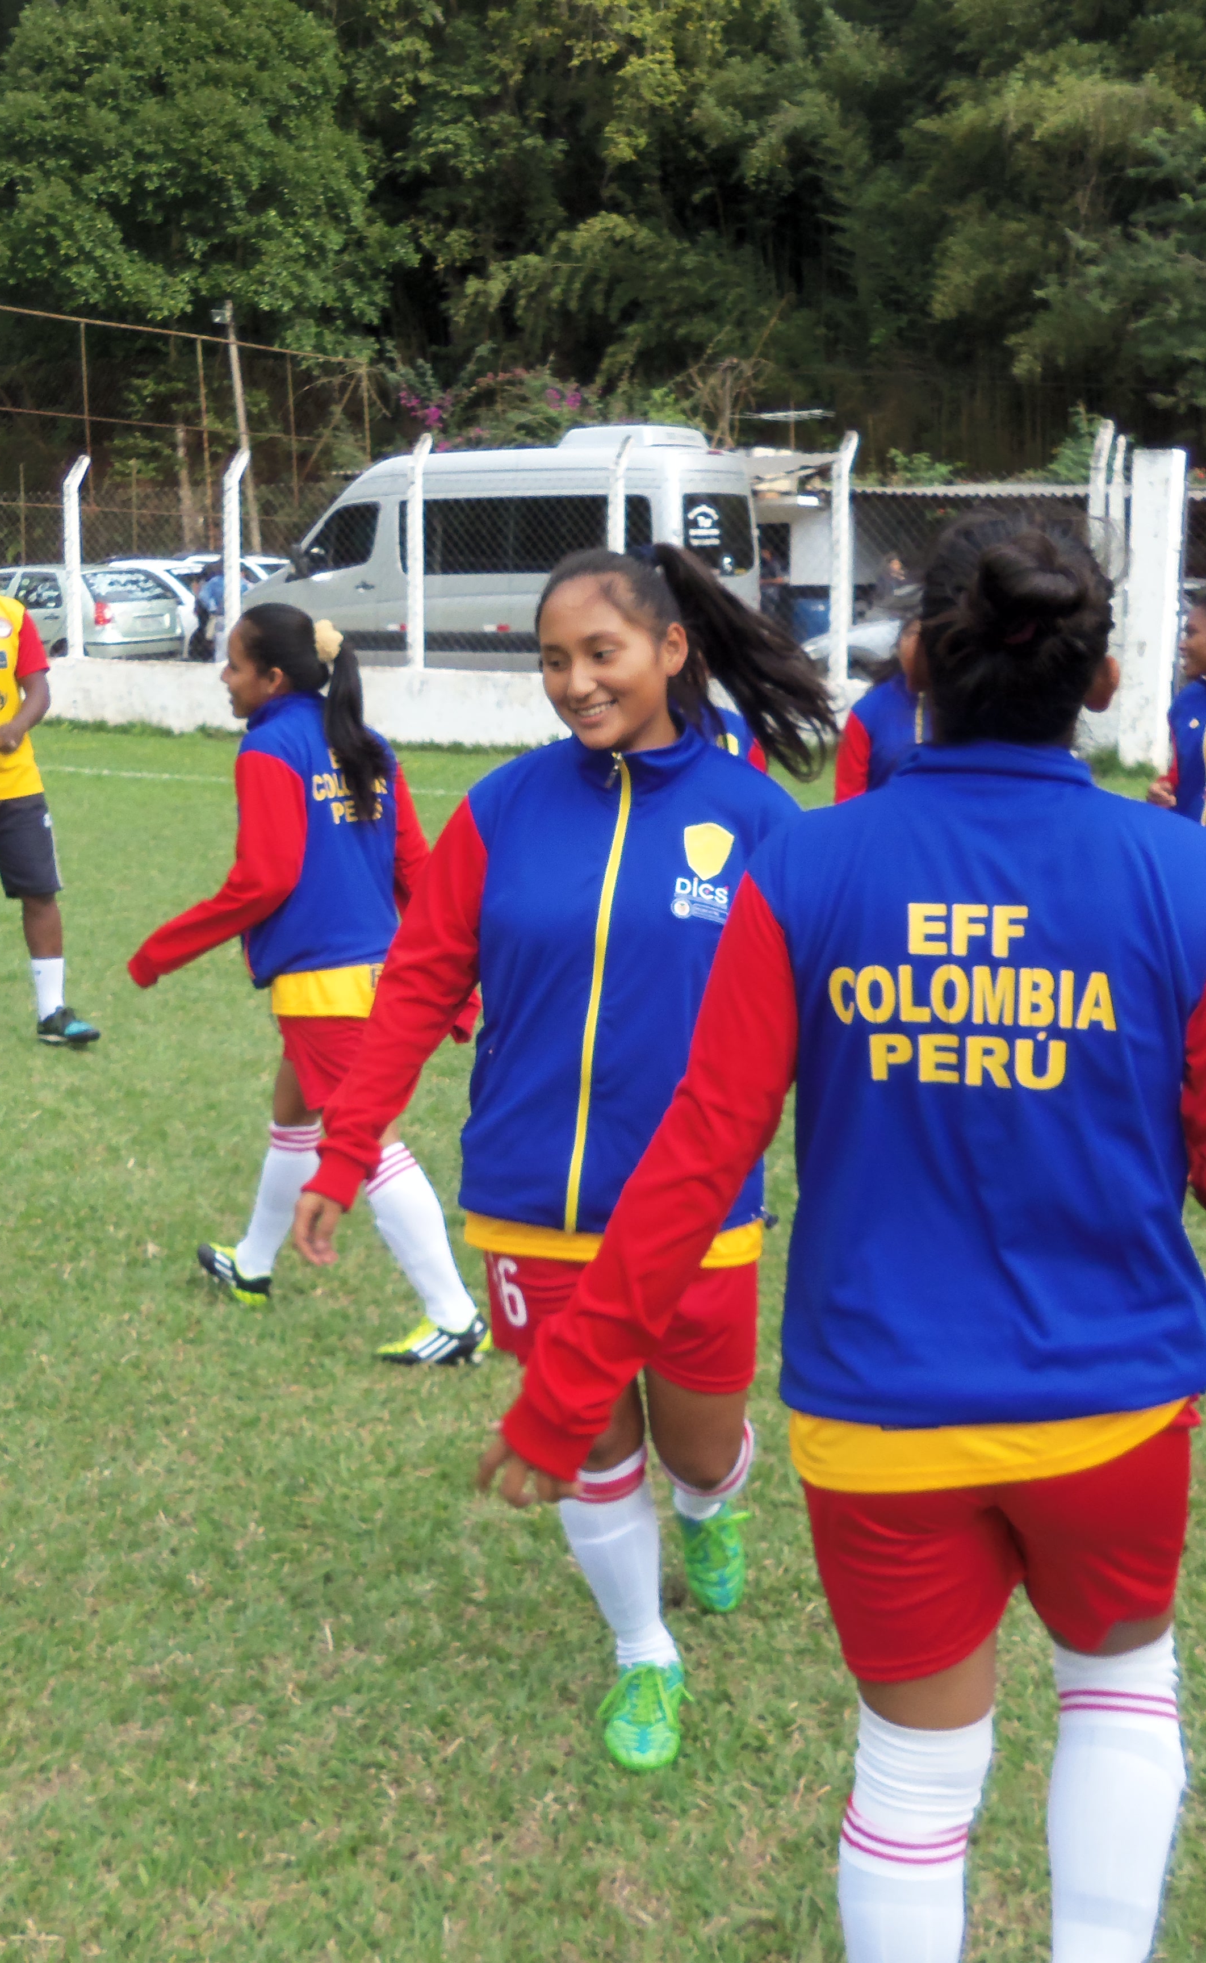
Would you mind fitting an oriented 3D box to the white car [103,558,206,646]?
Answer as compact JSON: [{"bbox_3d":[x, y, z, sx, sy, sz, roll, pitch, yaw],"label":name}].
[{"bbox_3d":[-6.769,-5.753,32.628,4.100,1.480,1.680,10,14,43],"label":"white car"}]

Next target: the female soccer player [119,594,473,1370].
[{"bbox_3d":[-0.604,-0.018,4.458,0.740,1.520,0.520,7,12,34],"label":"female soccer player"}]

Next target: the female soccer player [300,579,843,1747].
[{"bbox_3d":[-0.026,0.211,2.952,0.700,1.600,0.600,3,10,13],"label":"female soccer player"}]

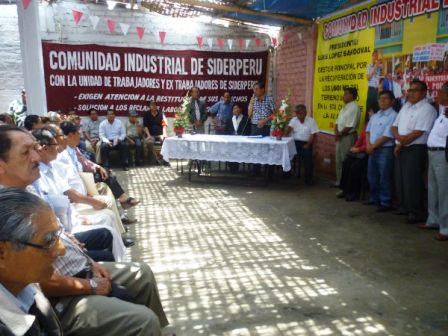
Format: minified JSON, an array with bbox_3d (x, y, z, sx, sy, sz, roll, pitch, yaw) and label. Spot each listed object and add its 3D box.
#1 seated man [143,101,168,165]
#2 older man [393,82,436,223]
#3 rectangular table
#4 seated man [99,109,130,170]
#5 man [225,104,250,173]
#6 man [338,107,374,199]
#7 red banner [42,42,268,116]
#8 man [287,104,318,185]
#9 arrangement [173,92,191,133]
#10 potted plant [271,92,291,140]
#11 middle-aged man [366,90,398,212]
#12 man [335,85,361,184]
[{"bbox_3d":[-1.600,-0.821,8.494,0.560,1.400,0.800,-3,11,-14],"label":"seated man"},{"bbox_3d":[2.290,-0.196,4.379,0.380,1.690,0.520,-7,13,-34],"label":"older man"},{"bbox_3d":[0.150,-0.315,6.910,2.360,0.490,1.150,3,11,16],"label":"rectangular table"},{"bbox_3d":[-2.410,-0.674,8.064,0.640,1.270,0.800,-2,11,-11],"label":"seated man"},{"bbox_3d":[0.280,-0.621,7.565,0.540,1.350,0.720,1,11,6],"label":"man"},{"bbox_3d":[2.131,-0.224,5.578,0.780,1.370,0.520,-4,11,-23],"label":"man"},{"bbox_3d":[-1.423,-1.936,8.309,5.000,1.570,0.050,-2,10,-10],"label":"red banner"},{"bbox_3d":[1.432,-0.448,6.686,0.560,1.410,0.740,3,11,17],"label":"man"},{"bbox_3d":[-0.840,-1.019,7.084,0.360,0.850,0.340,0,11,0],"label":"arrangement"},{"bbox_3d":[1.054,-0.962,6.685,0.390,0.890,0.380,3,11,14],"label":"potted plant"},{"bbox_3d":[2.151,-0.254,5.013,0.350,1.630,0.480,-6,12,-30],"label":"middle-aged man"},{"bbox_3d":[2.102,-0.528,6.275,0.380,1.710,0.480,-2,10,-11],"label":"man"}]

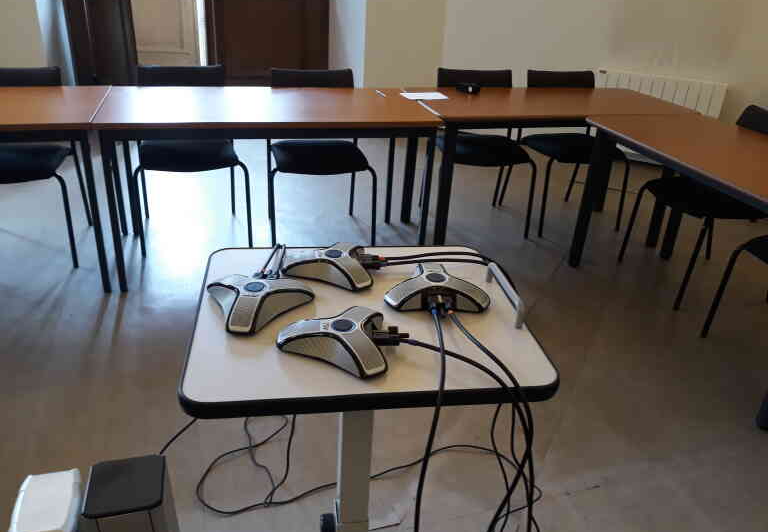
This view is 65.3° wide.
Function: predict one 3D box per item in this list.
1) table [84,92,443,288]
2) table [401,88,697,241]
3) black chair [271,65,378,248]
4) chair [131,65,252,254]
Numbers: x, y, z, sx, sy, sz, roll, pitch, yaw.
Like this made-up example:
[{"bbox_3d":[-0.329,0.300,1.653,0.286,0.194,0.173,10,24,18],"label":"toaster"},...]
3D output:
[{"bbox_3d":[-0.525,-0.401,2.851,1.396,0.746,0.671,-4,28,-15],"label":"table"},{"bbox_3d":[0.834,-0.519,3.257,1.379,0.746,0.620,-4,28,-15],"label":"table"},{"bbox_3d":[-0.334,-0.552,3.097,0.539,0.811,0.564,-3,28,-14],"label":"black chair"},{"bbox_3d":[-0.968,-0.538,2.987,0.539,0.811,0.564,-3,28,-14],"label":"chair"}]

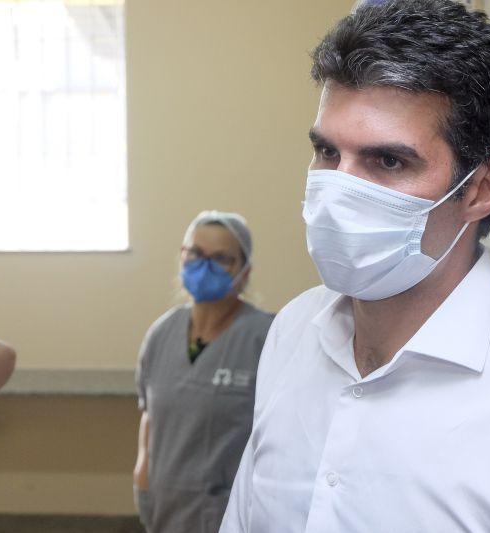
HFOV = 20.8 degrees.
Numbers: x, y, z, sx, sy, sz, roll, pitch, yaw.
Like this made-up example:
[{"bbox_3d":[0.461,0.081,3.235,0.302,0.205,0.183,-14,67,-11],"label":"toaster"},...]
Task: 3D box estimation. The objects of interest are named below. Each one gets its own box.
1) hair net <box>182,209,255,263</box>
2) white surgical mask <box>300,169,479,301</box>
[{"bbox_3d":[-0.070,-0.072,3.420,0.170,0.145,0.200,1,4,21],"label":"hair net"},{"bbox_3d":[0.110,-0.036,1.180,0.150,0.120,0.125,13,13,41],"label":"white surgical mask"}]

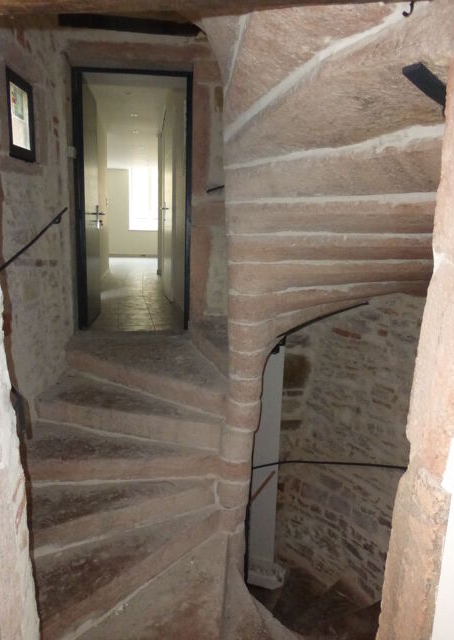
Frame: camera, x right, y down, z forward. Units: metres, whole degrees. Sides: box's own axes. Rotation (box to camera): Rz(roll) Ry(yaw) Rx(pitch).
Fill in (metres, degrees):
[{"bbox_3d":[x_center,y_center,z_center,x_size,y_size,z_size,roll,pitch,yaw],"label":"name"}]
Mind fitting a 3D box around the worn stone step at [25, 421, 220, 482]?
[{"bbox_3d":[-0.670,0.798,2.865,1.130,0.160,0.581,0,10,-9],"label":"worn stone step"}]

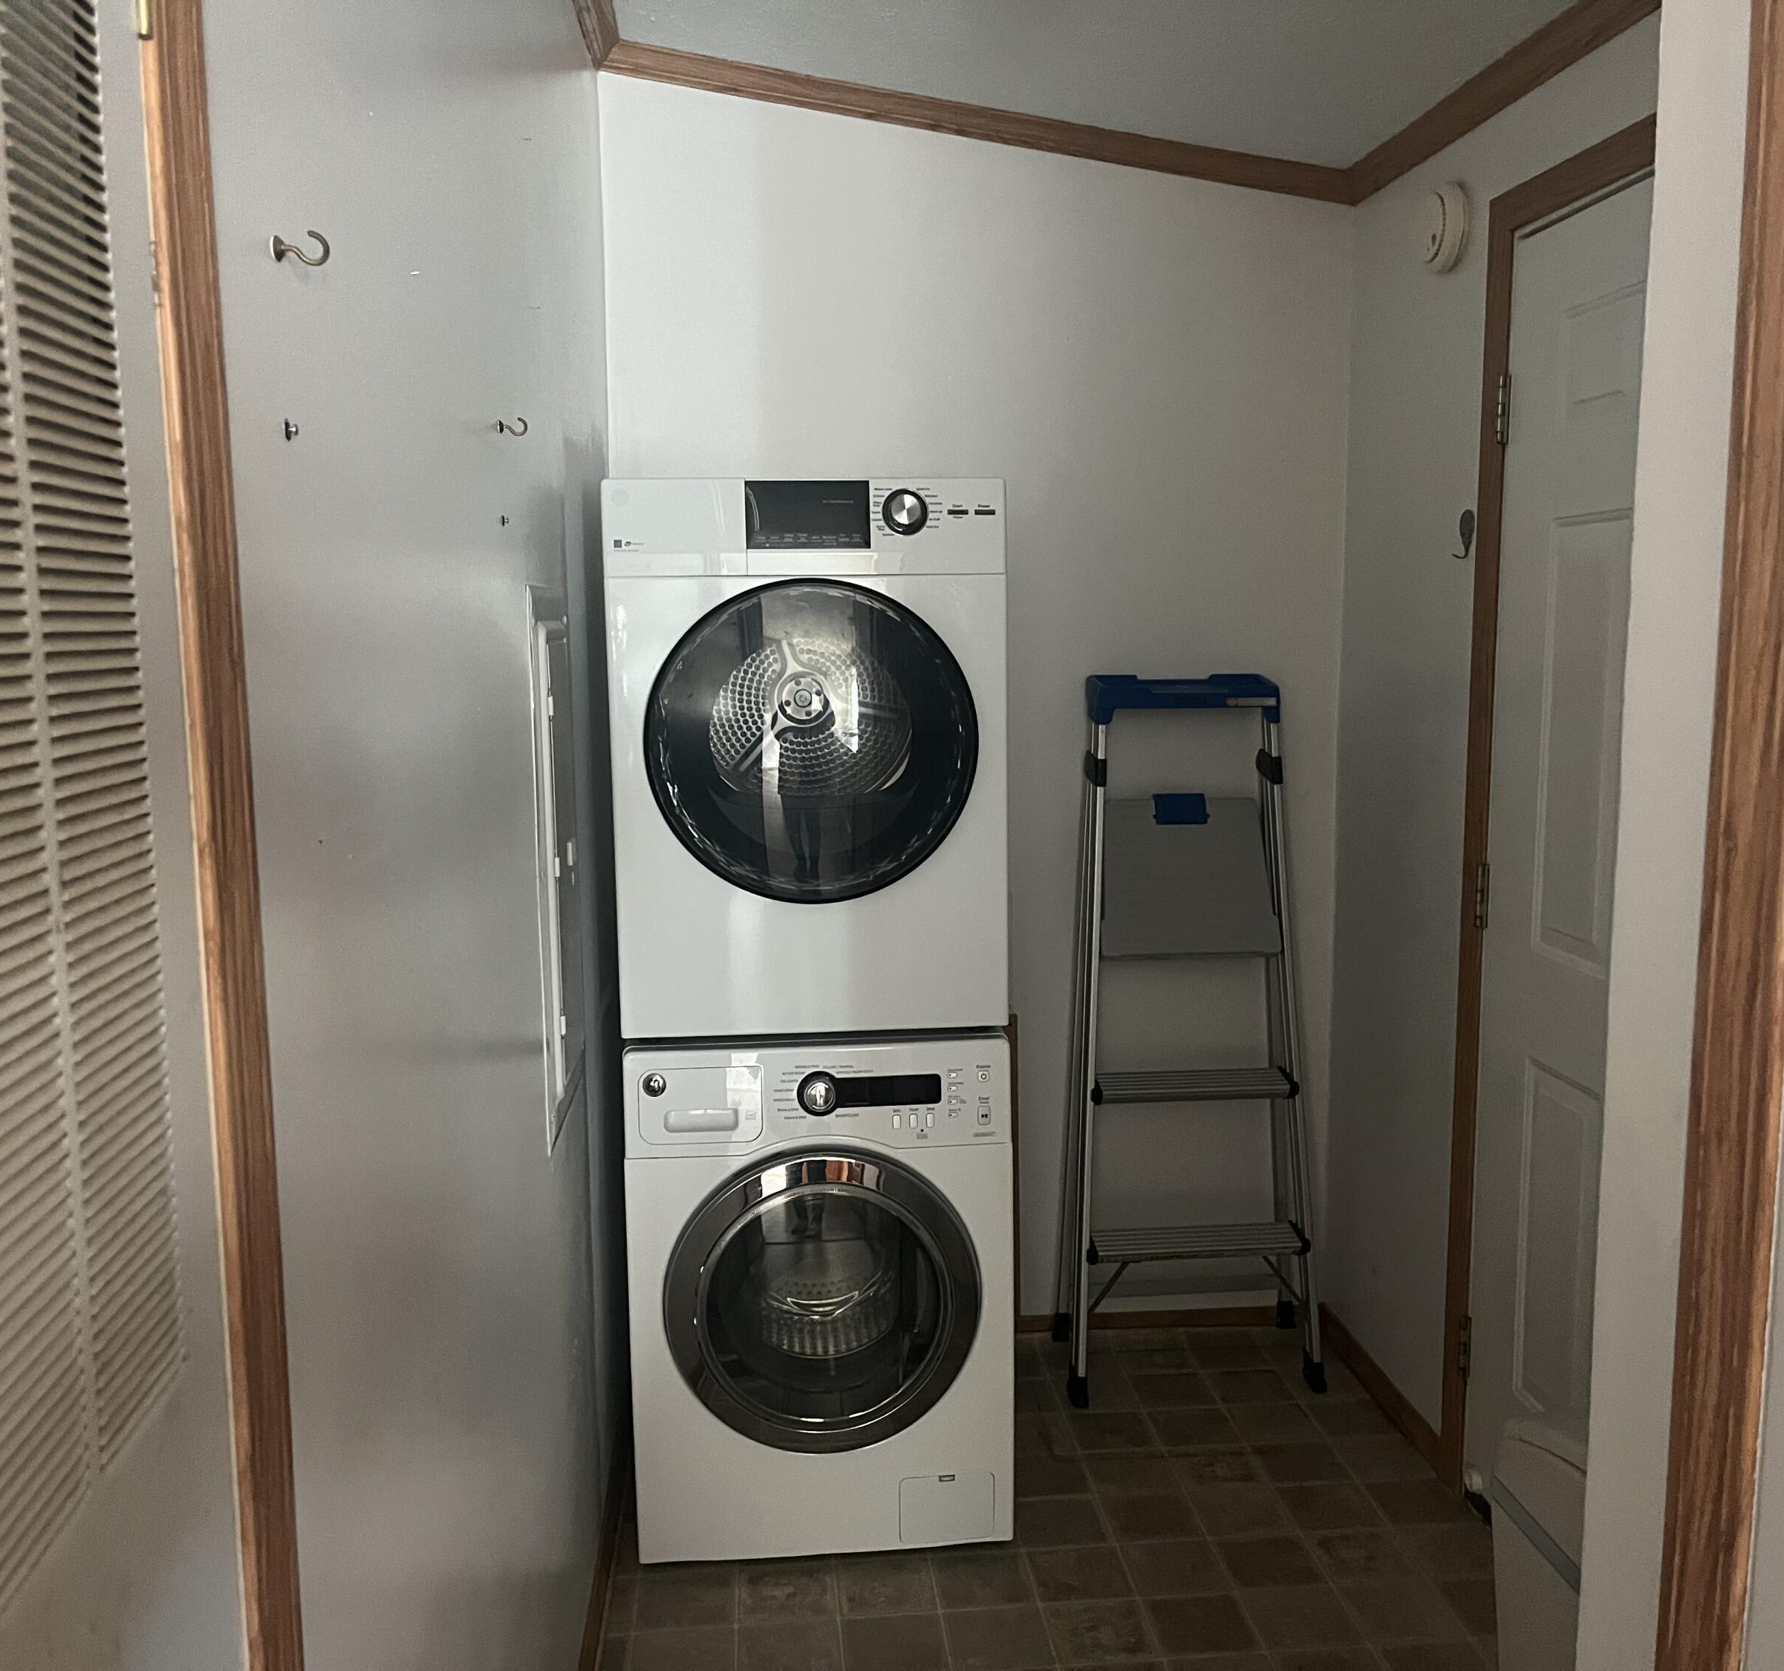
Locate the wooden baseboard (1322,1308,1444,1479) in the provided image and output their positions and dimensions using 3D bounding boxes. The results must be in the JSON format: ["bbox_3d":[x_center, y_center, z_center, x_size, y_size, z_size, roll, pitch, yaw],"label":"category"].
[{"bbox_3d":[0.927,1.046,3.192,0.018,0.055,0.660,-2,7,-5],"label":"wooden baseboard"}]

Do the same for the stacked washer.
[{"bbox_3d":[-0.137,0.285,2.857,0.597,1.690,0.640,-2,7,-5],"label":"stacked washer"}]

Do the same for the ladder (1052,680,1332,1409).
[{"bbox_3d":[0.579,0.377,3.276,0.525,1.375,0.330,-2,7,-5],"label":"ladder"}]

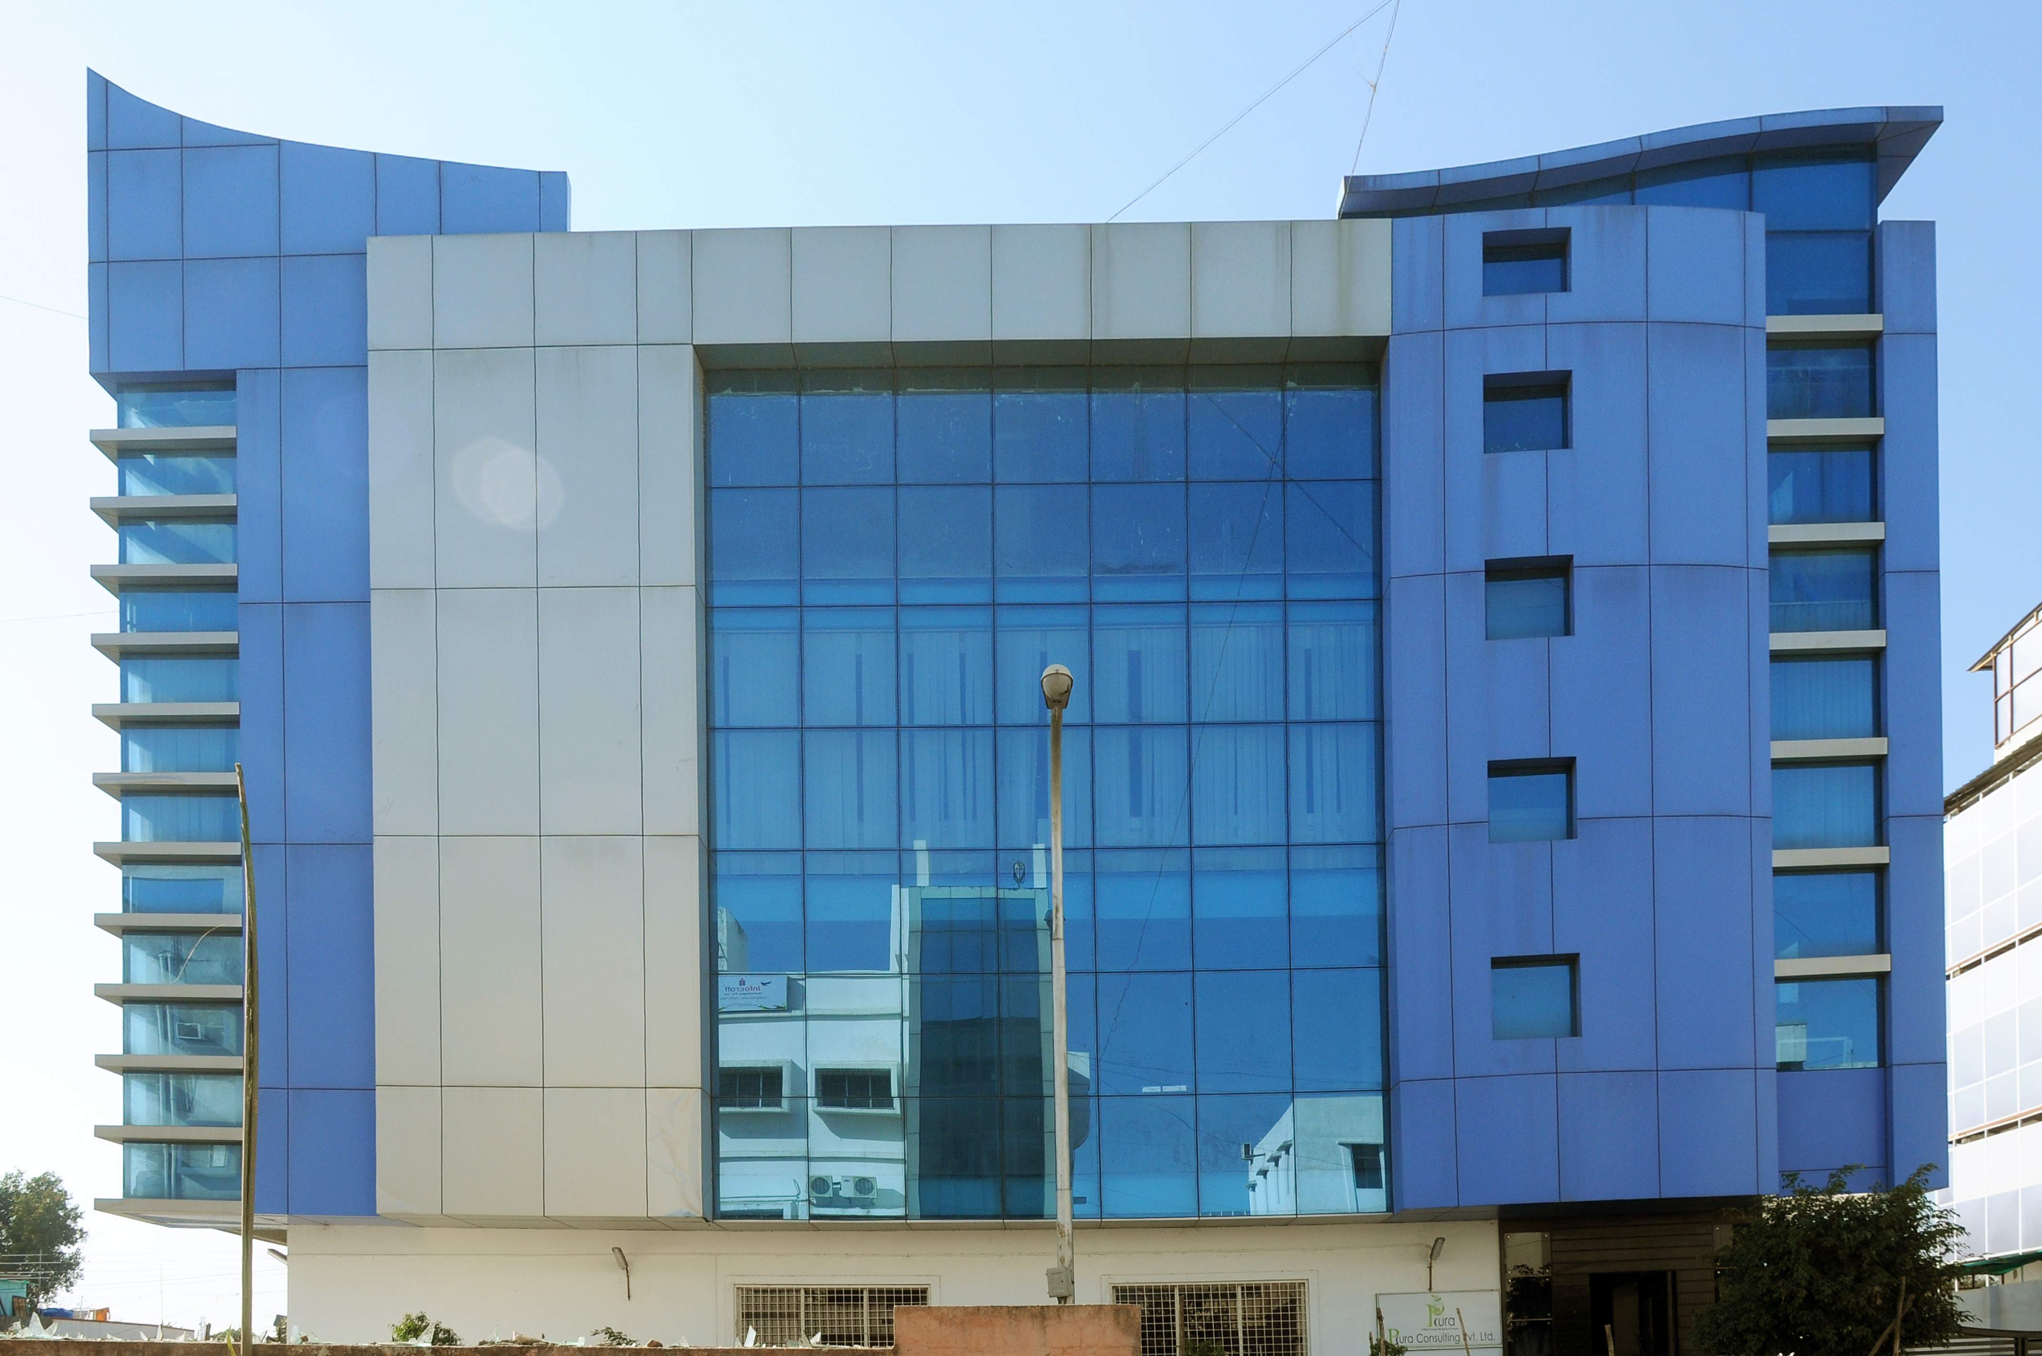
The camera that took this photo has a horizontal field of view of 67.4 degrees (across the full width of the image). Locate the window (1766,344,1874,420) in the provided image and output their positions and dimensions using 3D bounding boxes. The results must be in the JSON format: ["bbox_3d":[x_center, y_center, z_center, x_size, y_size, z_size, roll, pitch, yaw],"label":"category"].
[{"bbox_3d":[10.529,-3.909,20.150,1.446,1.069,0.200,-1,0,1],"label":"window"}]

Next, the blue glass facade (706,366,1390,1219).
[{"bbox_3d":[0.363,1.539,20.500,9.132,11.389,0.300,-1,0,1],"label":"blue glass facade"}]

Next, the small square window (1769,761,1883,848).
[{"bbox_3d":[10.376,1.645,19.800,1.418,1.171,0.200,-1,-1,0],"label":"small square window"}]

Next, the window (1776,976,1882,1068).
[{"bbox_3d":[10.634,4.550,20.150,1.362,1.215,0.200,-1,0,1],"label":"window"}]

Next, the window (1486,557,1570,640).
[{"bbox_3d":[6.602,-1.036,19.875,1.115,1.053,0.250,-1,0,5],"label":"window"}]

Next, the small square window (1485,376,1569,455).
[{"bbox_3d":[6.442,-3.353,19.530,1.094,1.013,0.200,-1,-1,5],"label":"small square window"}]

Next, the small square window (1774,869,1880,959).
[{"bbox_3d":[10.613,3.110,20.150,1.404,1.194,0.200,-1,0,1],"label":"small square window"}]

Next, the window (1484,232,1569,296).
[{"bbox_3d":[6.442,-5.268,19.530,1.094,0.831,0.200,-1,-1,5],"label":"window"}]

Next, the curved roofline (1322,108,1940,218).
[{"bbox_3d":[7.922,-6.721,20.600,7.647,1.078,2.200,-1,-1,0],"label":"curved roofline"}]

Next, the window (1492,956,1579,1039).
[{"bbox_3d":[6.685,4.156,19.875,1.115,1.074,0.250,-1,0,5],"label":"window"}]

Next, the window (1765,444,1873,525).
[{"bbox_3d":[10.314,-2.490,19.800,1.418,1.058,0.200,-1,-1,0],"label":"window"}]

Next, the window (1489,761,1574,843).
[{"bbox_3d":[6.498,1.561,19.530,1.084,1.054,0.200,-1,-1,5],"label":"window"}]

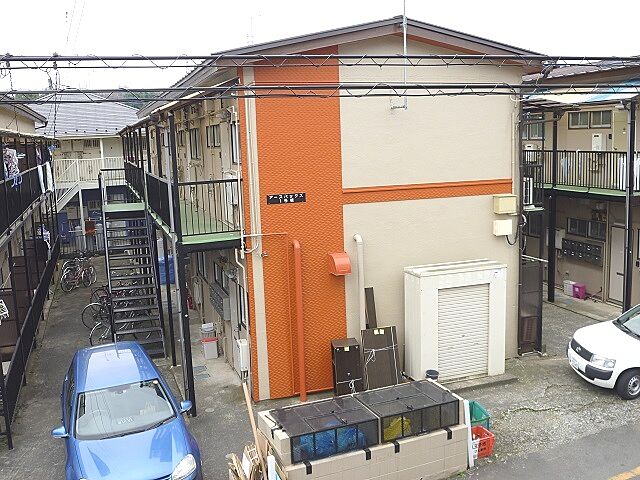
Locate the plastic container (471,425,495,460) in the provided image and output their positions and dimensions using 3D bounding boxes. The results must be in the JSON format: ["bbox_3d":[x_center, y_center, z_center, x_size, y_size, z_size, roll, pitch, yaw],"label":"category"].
[{"bbox_3d":[2.440,3.205,10.498,0.480,0.320,0.380,-6,9,-22],"label":"plastic container"}]

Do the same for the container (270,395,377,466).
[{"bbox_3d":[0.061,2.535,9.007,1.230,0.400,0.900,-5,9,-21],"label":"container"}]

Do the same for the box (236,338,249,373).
[{"bbox_3d":[-1.429,2.149,12.368,0.140,0.530,0.320,-5,9,-18],"label":"box"}]

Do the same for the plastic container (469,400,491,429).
[{"bbox_3d":[2.336,2.854,10.462,0.450,0.330,0.620,-4,9,-13],"label":"plastic container"}]

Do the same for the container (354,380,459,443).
[{"bbox_3d":[1.349,2.633,10.257,1.320,0.450,0.940,-6,9,-22],"label":"container"}]

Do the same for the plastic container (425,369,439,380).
[{"bbox_3d":[2.030,2.554,12.063,0.240,0.270,0.240,-5,9,-18],"label":"plastic container"}]

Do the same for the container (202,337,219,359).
[{"bbox_3d":[-2.544,2.512,15.413,0.370,0.440,0.320,-5,9,-18],"label":"container"}]

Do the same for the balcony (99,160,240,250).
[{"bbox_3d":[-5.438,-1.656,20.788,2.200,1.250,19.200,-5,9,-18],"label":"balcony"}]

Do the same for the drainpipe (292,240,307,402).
[{"bbox_3d":[-0.382,1.433,11.908,0.105,2.890,0.200,-5,9,-18],"label":"drainpipe"}]

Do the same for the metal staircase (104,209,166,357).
[{"bbox_3d":[-4.416,0.935,15.733,1.030,3.000,3.300,-5,9,-18],"label":"metal staircase"}]

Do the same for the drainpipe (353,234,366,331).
[{"bbox_3d":[0.756,1.320,12.288,0.105,2.920,0.200,-5,9,-18],"label":"drainpipe"}]

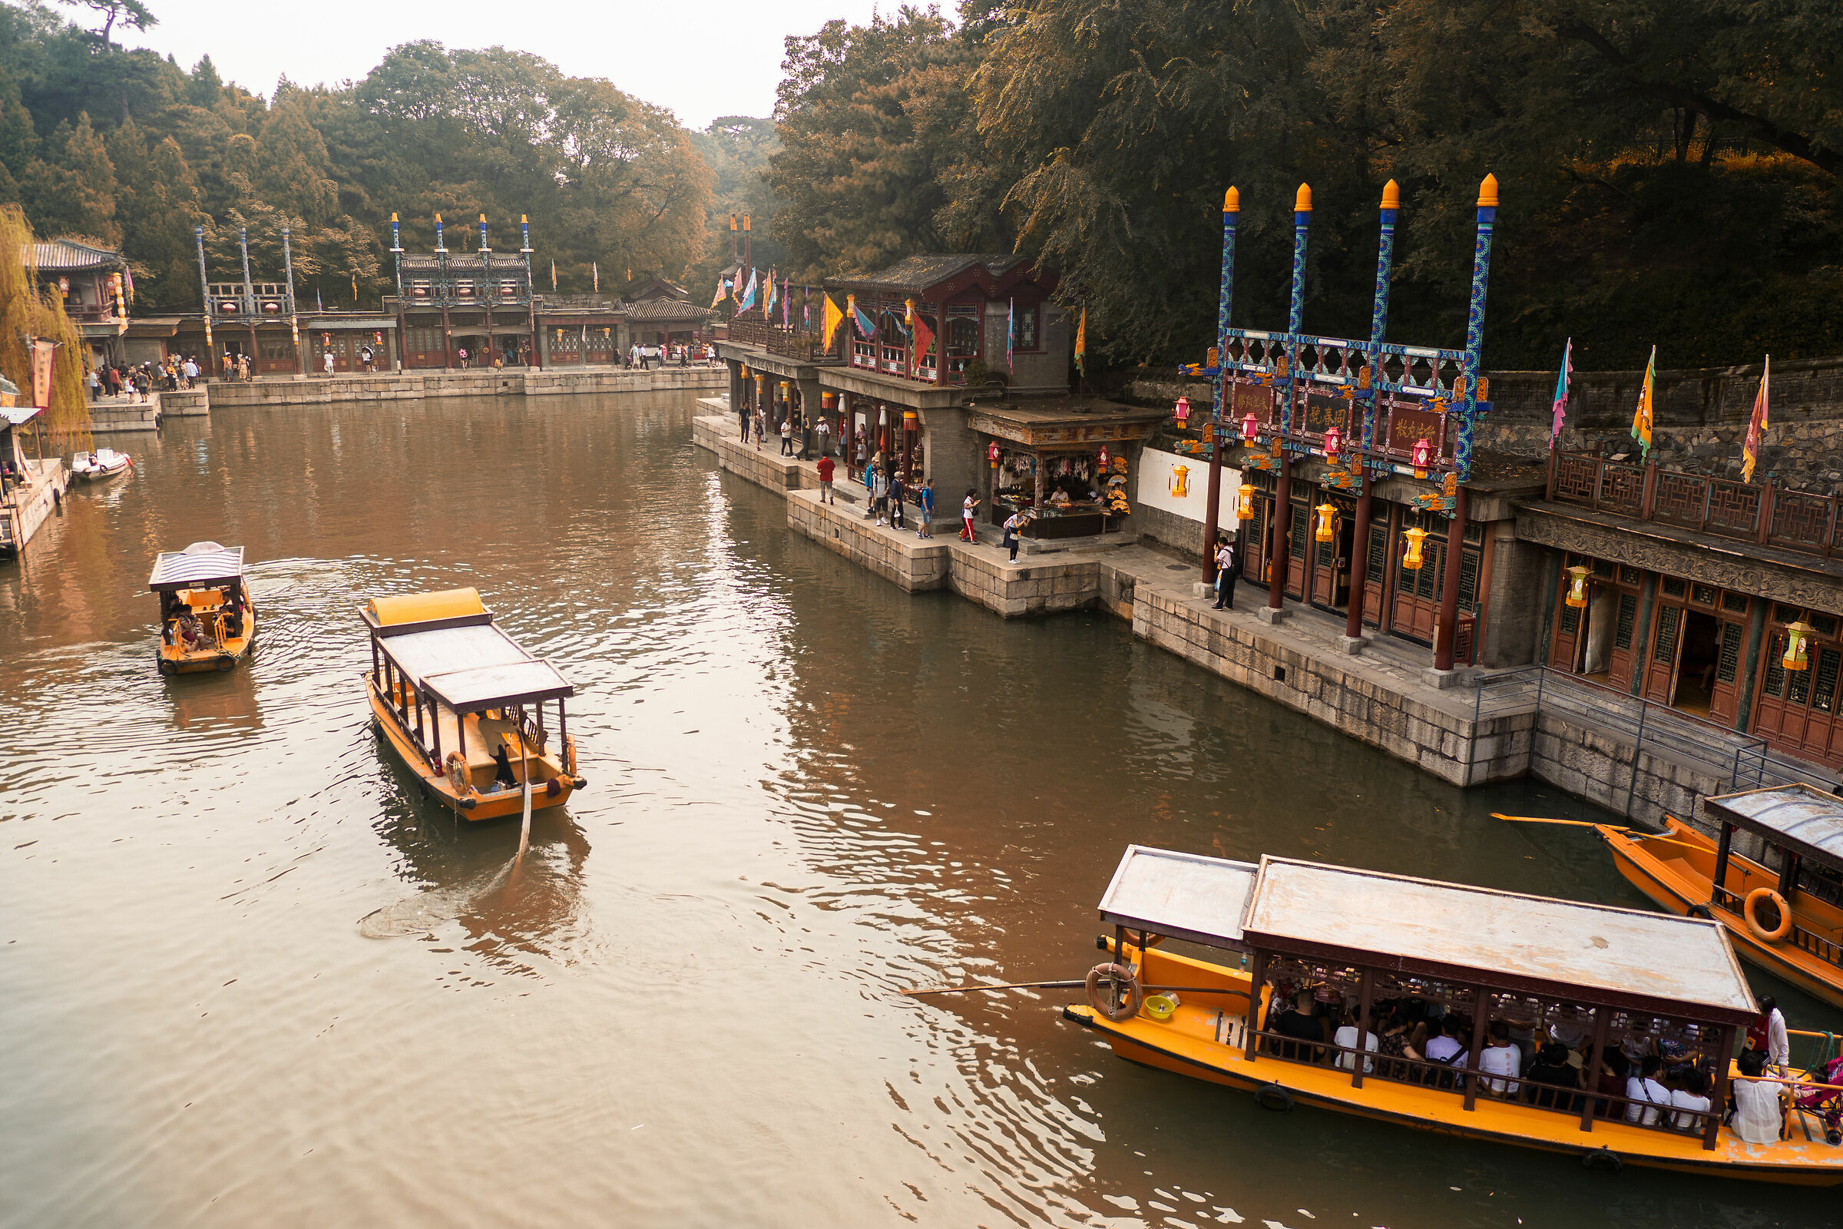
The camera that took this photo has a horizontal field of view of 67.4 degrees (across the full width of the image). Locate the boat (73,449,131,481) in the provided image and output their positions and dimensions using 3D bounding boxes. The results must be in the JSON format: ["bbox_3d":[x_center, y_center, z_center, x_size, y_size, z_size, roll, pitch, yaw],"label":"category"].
[{"bbox_3d":[-35.110,-6.623,59.170,1.274,1.323,3.234,2,15,8],"label":"boat"}]

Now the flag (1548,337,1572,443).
[{"bbox_3d":[12.265,-4.240,26.558,0.200,2.140,0.480,-6,16,-24],"label":"flag"}]

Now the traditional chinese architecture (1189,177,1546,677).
[{"bbox_3d":[9.523,-4.335,30.161,3.300,9.650,9.370,-6,16,-22],"label":"traditional chinese architecture"}]

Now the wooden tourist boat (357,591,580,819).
[{"bbox_3d":[-8.931,1.463,26.597,2.150,2.750,8.700,-9,17,-31],"label":"wooden tourist boat"}]

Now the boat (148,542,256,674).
[{"bbox_3d":[-17.805,-0.533,34.535,2.050,2.500,6.900,-6,16,-24],"label":"boat"}]

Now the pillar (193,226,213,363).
[{"bbox_3d":[-44.436,-19.277,86.008,0.477,9.311,0.477,-8,17,-29],"label":"pillar"}]

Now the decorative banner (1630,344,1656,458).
[{"bbox_3d":[13.063,-3.772,24.891,0.220,2.100,0.500,-6,16,-24],"label":"decorative banner"}]

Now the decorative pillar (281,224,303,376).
[{"bbox_3d":[-40.089,-19.752,87.953,0.477,9.278,0.477,-8,17,-29],"label":"decorative pillar"}]

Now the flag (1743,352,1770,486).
[{"bbox_3d":[13.961,-3.239,23.015,0.220,2.120,0.500,-6,16,-24],"label":"flag"}]

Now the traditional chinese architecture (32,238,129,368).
[{"bbox_3d":[-50.147,-17.577,81.278,6.144,8.256,4.800,-2,15,-8],"label":"traditional chinese architecture"}]

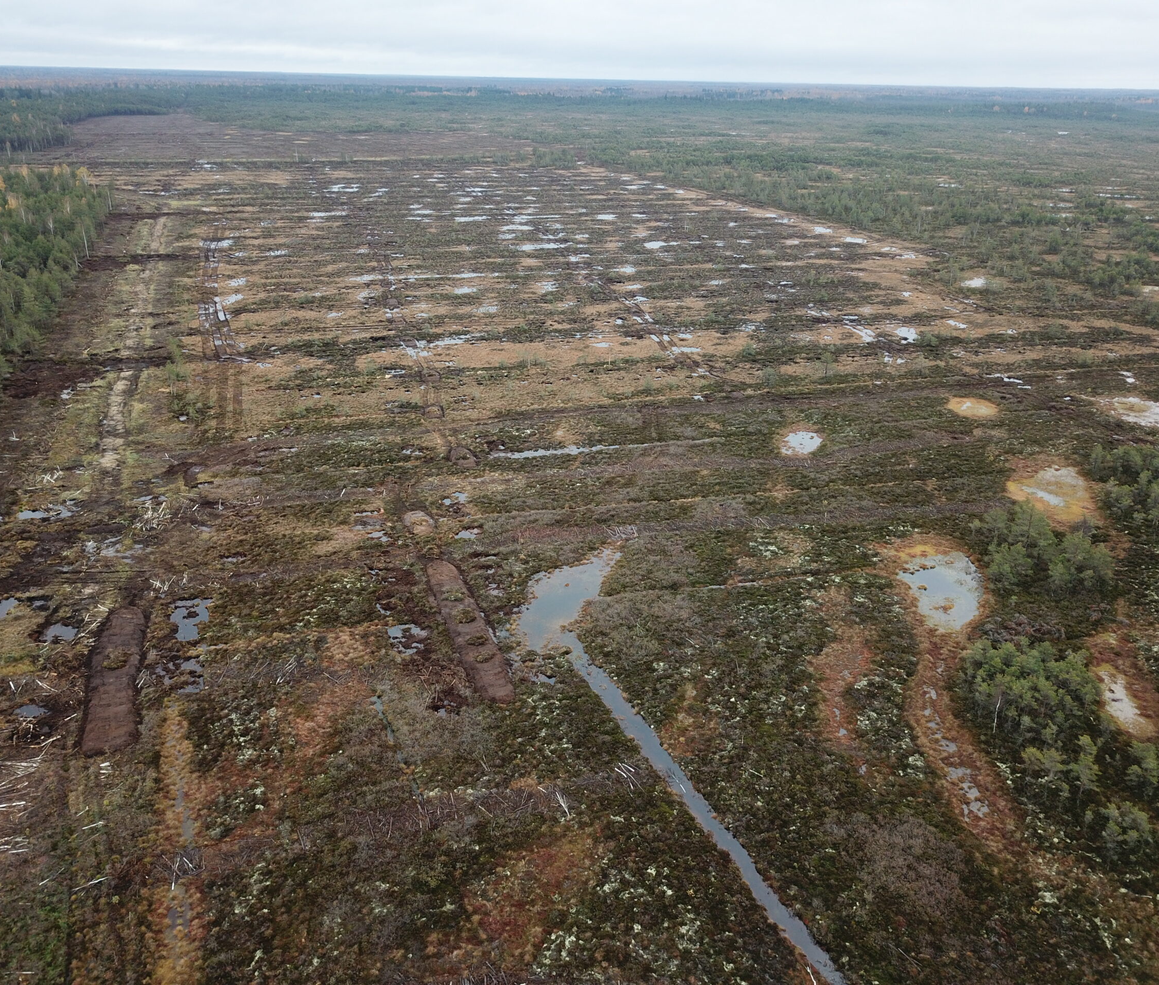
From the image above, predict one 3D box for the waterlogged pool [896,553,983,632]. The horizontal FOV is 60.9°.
[{"bbox_3d":[33.932,8.941,91.202,8.000,0.300,15.800,3,23,6],"label":"waterlogged pool"}]

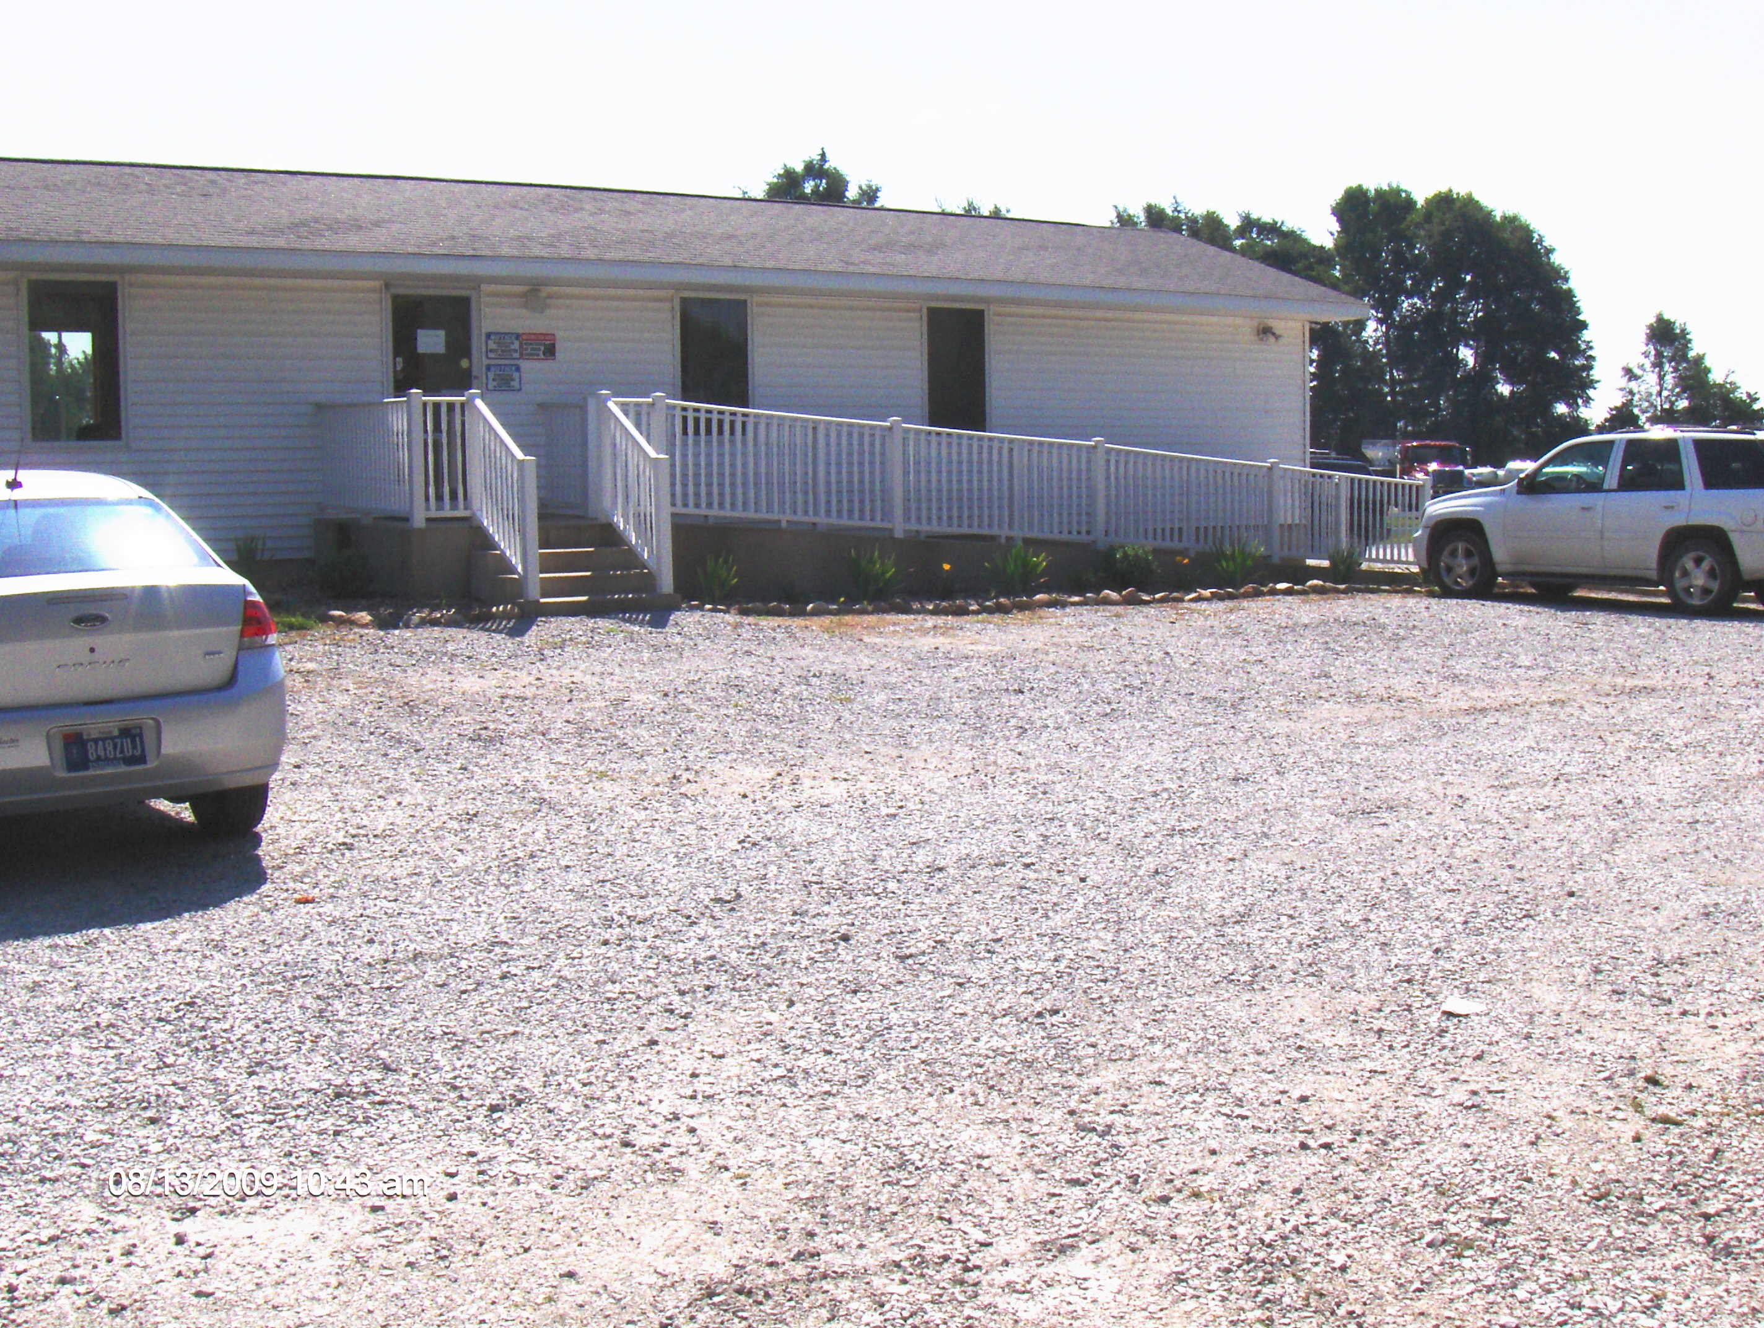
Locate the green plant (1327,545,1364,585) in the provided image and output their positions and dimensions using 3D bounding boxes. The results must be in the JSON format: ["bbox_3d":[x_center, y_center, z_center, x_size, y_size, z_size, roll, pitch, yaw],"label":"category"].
[{"bbox_3d":[4.810,-1.021,21.700,0.370,0.420,0.340,-1,5,0],"label":"green plant"}]

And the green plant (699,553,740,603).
[{"bbox_3d":[-1.366,-0.714,17.500,0.350,0.450,0.320,-4,6,-34],"label":"green plant"}]

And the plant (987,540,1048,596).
[{"bbox_3d":[1.243,-0.881,19.250,0.570,0.500,0.530,-1,5,0],"label":"plant"}]

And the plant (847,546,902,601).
[{"bbox_3d":[-0.066,-0.785,18.350,0.480,0.490,0.440,-1,5,0],"label":"plant"}]

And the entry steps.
[{"bbox_3d":[-2.438,-0.767,16.556,1.320,0.700,1.100,-4,6,-34],"label":"entry steps"}]

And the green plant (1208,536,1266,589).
[{"bbox_3d":[3.515,-0.993,20.800,0.580,0.540,0.530,-1,5,0],"label":"green plant"}]

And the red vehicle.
[{"bbox_3d":[19.850,-7.017,78.000,2.500,2.850,8.000,-1,5,-3],"label":"red vehicle"}]

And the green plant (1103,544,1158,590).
[{"bbox_3d":[2.378,-0.928,20.000,0.530,0.470,0.480,-4,6,-34],"label":"green plant"}]

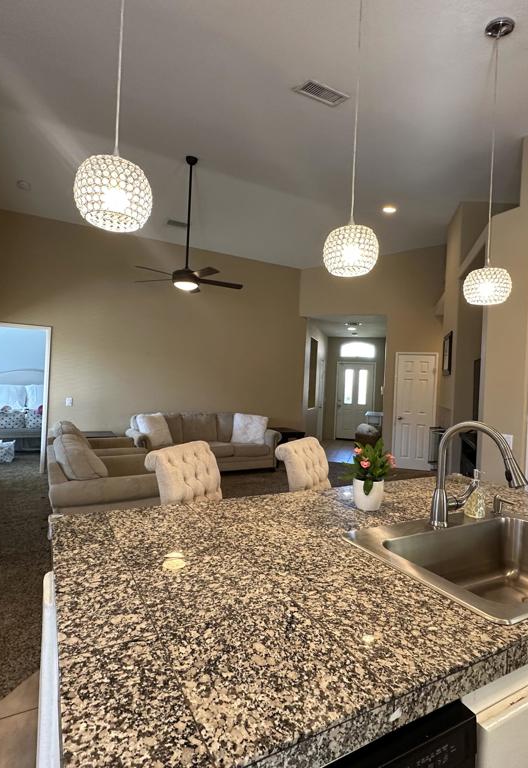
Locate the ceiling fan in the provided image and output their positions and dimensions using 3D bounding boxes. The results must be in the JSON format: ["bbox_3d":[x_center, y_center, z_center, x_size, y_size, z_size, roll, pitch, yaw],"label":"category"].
[{"bbox_3d":[-0.895,-1.912,4.971,1.420,1.630,1.400,2,0,-28],"label":"ceiling fan"}]

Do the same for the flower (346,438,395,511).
[{"bbox_3d":[0.467,0.384,1.803,0.200,0.295,0.200,2,0,0],"label":"flower"}]

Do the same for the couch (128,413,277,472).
[{"bbox_3d":[-0.950,0.921,6.596,2.330,0.910,0.900,2,0,-28],"label":"couch"}]

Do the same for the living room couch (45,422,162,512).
[{"bbox_3d":[-1.726,0.882,4.382,0.990,0.950,2.540,2,0,-28],"label":"living room couch"}]

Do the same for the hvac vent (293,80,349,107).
[{"bbox_3d":[0.423,-2.185,3.089,0.370,0.040,0.220,2,13,-28],"label":"hvac vent"}]

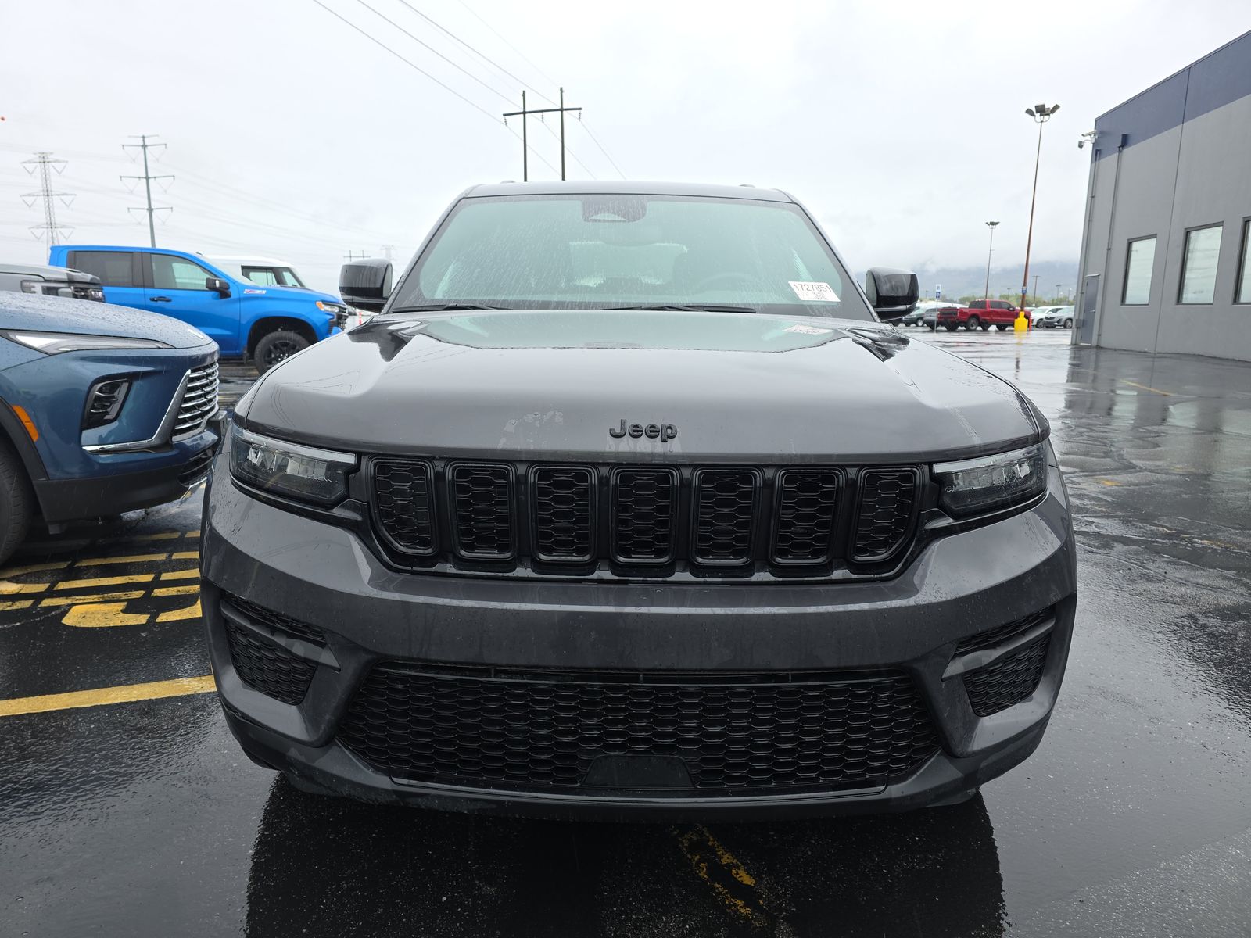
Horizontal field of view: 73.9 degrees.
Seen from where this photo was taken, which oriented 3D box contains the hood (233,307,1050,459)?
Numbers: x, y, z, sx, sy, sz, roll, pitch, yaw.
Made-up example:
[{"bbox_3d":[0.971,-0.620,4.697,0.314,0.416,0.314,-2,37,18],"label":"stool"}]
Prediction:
[{"bbox_3d":[0.035,-0.264,2.139,1.710,0.285,1.340,1,11,-1],"label":"hood"}]

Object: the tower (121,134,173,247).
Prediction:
[{"bbox_3d":[-111.549,-59.129,197.721,13.800,38.722,2.000,2,11,5],"label":"tower"}]

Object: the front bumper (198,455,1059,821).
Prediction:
[{"bbox_3d":[0.033,0.312,1.758,1.900,0.720,0.490,1,11,-1],"label":"front bumper"}]

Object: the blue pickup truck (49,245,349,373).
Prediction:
[{"bbox_3d":[-7.316,-2.336,12.666,5.900,1.980,2.060,-3,12,-19],"label":"blue pickup truck"}]

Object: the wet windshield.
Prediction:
[{"bbox_3d":[0.028,-0.789,3.010,1.660,0.510,0.890,1,11,-1],"label":"wet windshield"}]

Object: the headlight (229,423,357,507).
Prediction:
[{"bbox_3d":[-0.687,-0.014,1.714,0.350,0.140,0.310,1,11,-1],"label":"headlight"}]

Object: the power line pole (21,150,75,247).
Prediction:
[{"bbox_3d":[-140.118,-59.324,204.917,14.500,35.324,6.000,2,11,5],"label":"power line pole"}]

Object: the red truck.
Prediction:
[{"bbox_3d":[24.982,-10.550,57.195,6.300,2.060,2.040,-3,12,-18],"label":"red truck"}]

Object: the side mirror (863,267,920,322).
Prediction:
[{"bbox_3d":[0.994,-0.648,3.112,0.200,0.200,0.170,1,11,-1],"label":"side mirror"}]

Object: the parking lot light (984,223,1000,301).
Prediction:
[{"bbox_3d":[50.553,-27.654,116.381,2.100,13.543,2.100,1,11,0],"label":"parking lot light"}]

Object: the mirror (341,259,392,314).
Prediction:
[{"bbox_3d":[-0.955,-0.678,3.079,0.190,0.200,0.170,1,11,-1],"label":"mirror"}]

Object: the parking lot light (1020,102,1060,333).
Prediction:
[{"bbox_3d":[25.192,-15.417,51.410,2.100,13.543,2.100,1,11,0],"label":"parking lot light"}]

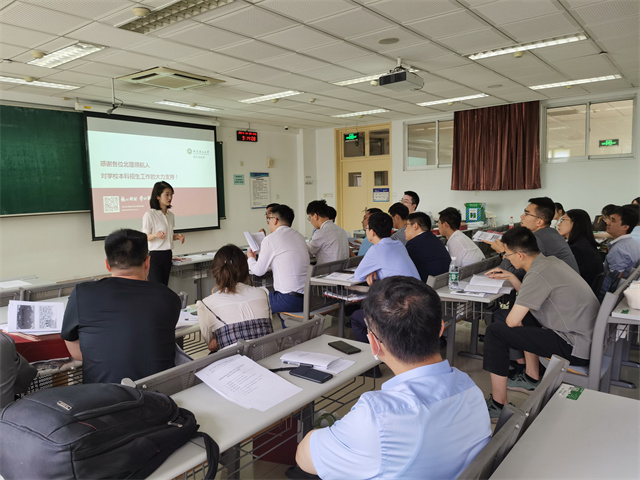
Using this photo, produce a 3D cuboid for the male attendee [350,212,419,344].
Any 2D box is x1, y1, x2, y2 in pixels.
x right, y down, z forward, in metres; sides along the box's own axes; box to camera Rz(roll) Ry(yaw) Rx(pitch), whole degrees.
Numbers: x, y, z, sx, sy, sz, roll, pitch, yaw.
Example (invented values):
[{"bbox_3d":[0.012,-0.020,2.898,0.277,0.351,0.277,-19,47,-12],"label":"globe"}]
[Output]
[{"bbox_3d":[0.550,0.437,4.061,0.700,1.330,0.500,3,7,38],"label":"male attendee"}]

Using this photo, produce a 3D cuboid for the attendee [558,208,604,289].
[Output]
[{"bbox_3d":[1.891,0.385,4.032,0.760,1.230,0.480,3,7,38],"label":"attendee"}]

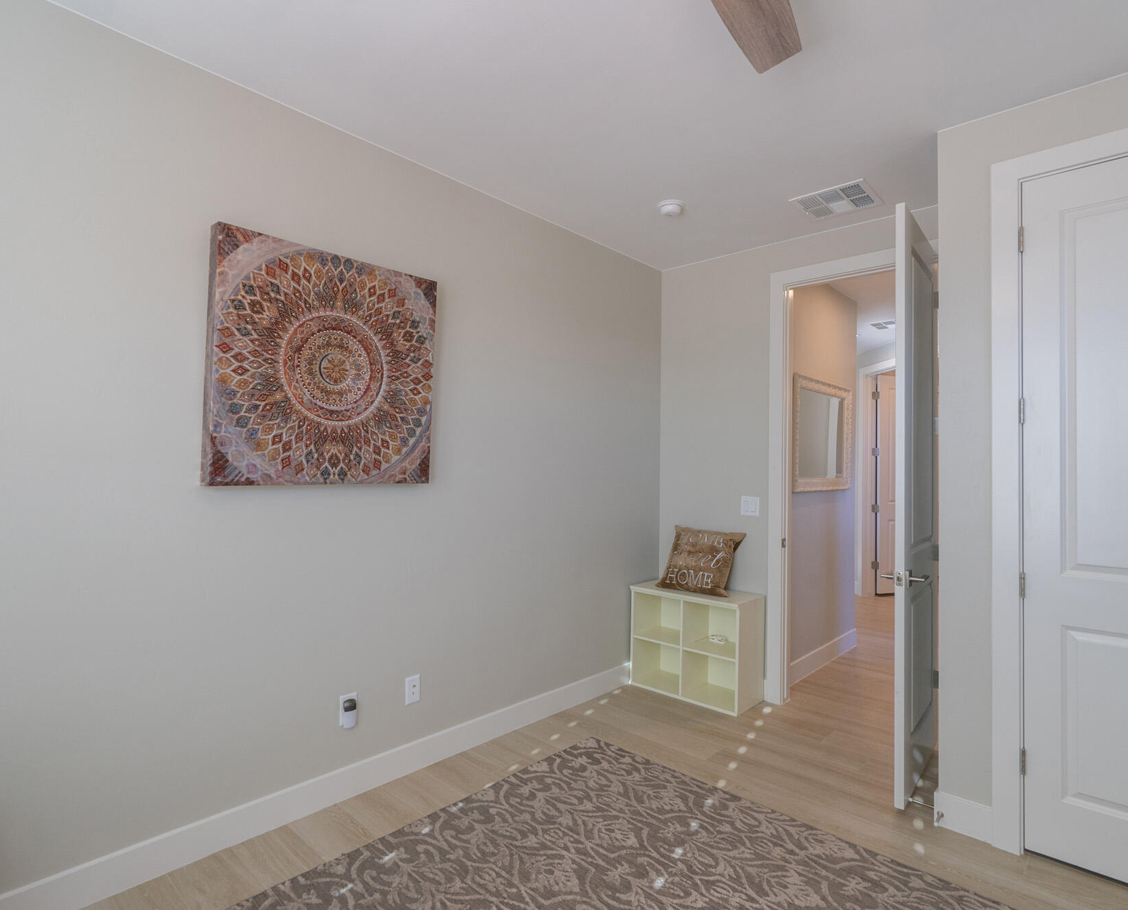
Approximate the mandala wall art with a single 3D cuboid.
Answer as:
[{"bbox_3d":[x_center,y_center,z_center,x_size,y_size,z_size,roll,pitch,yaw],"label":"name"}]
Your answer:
[{"bbox_3d":[-0.911,-0.332,2.407,0.066,0.900,0.890,2,0,43],"label":"mandala wall art"}]

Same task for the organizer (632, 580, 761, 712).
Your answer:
[{"bbox_3d":[0.811,1.152,3.751,0.745,0.619,0.340,0,-2,43],"label":"organizer"}]

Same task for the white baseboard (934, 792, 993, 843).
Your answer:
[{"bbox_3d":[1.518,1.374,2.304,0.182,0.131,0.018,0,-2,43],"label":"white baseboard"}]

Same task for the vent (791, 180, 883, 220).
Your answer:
[{"bbox_3d":[1.385,-1.274,3.085,0.355,0.022,0.345,0,-2,43],"label":"vent"}]

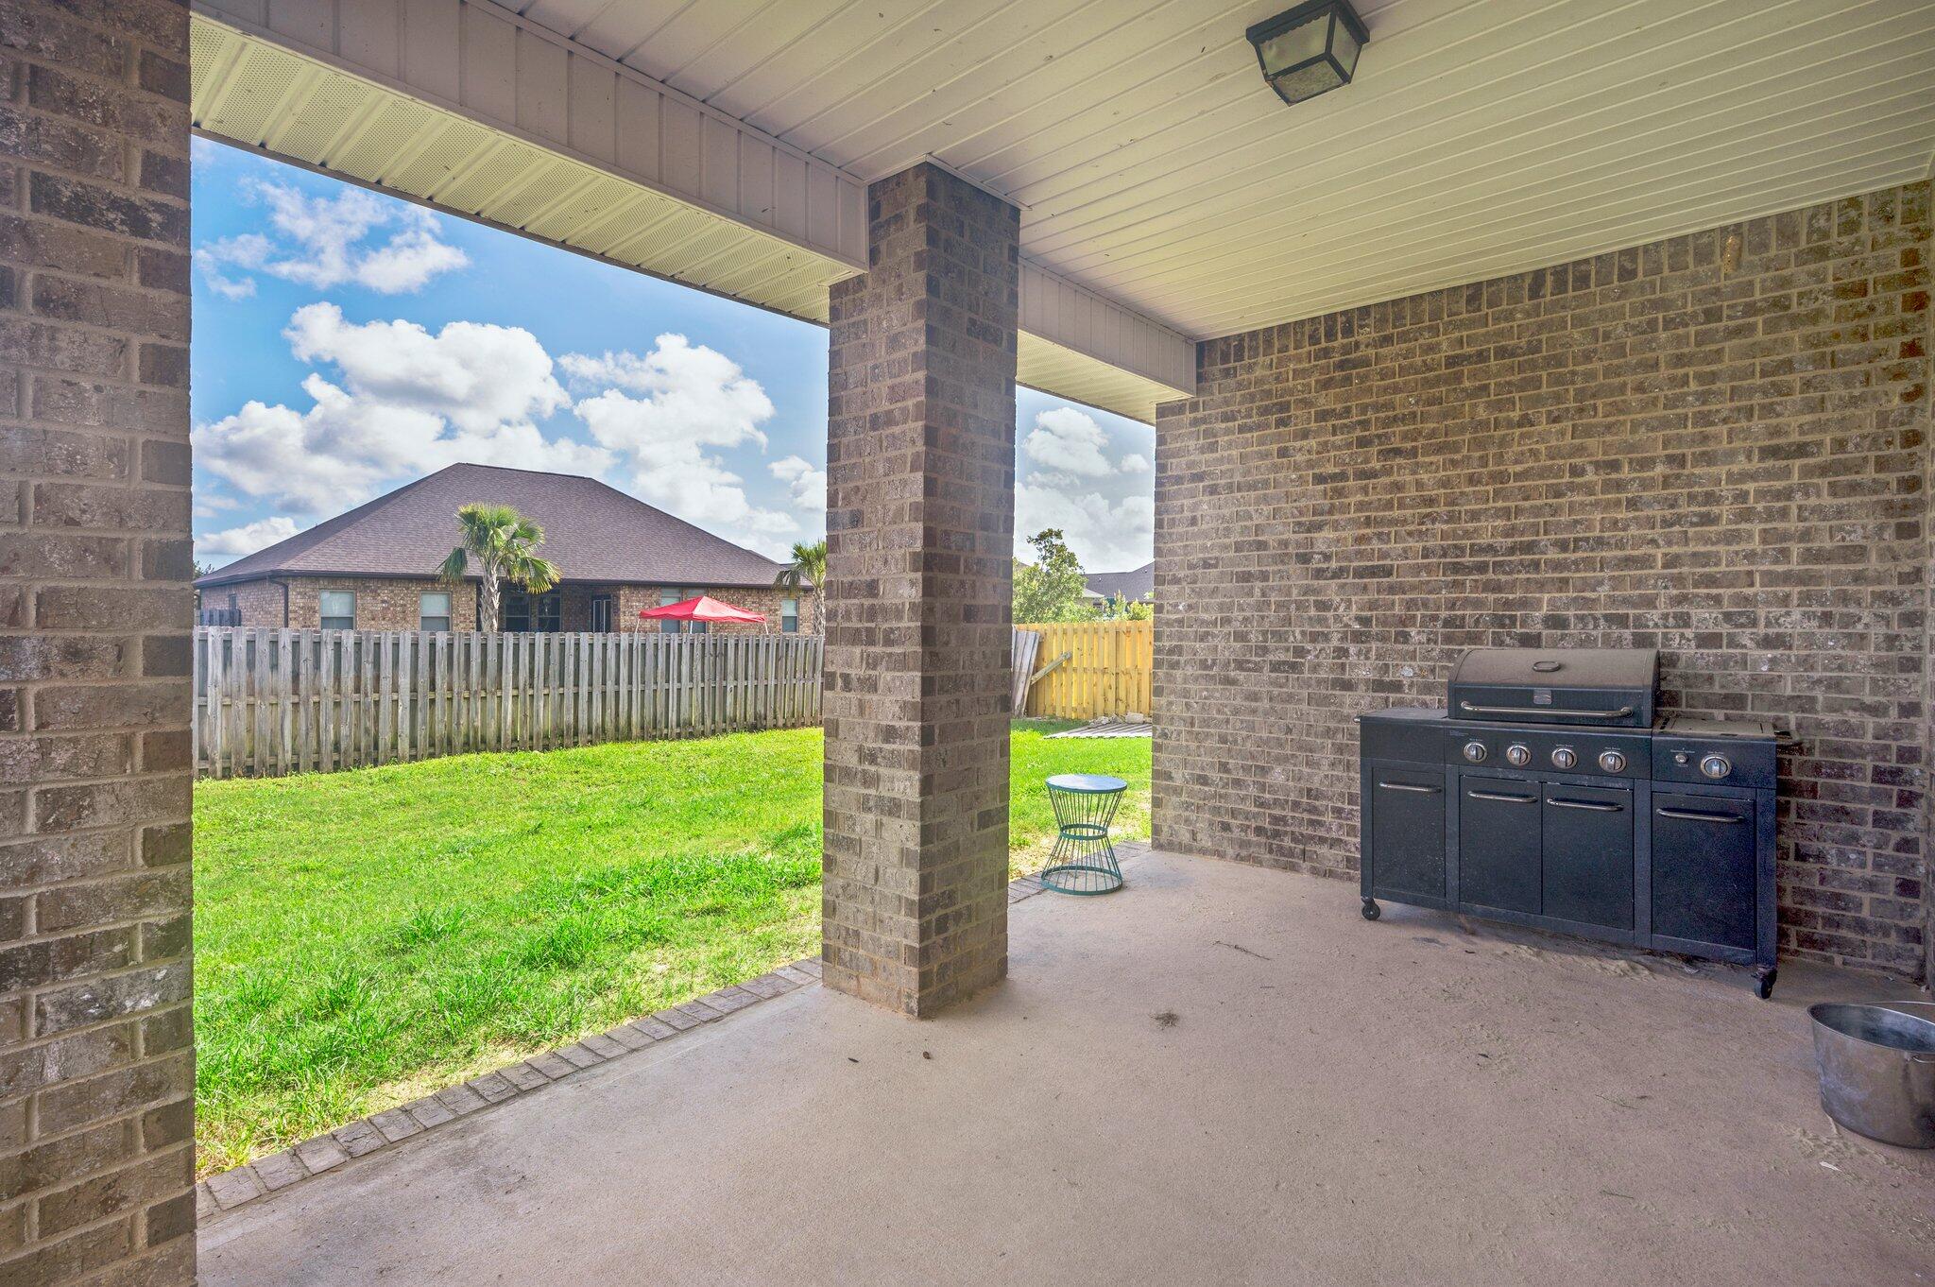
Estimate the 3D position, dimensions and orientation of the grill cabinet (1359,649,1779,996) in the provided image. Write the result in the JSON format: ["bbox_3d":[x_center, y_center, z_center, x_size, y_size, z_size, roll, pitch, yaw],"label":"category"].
[{"bbox_3d":[2.436,0.638,3.608,1.360,1.200,0.570,1,1,37],"label":"grill cabinet"}]

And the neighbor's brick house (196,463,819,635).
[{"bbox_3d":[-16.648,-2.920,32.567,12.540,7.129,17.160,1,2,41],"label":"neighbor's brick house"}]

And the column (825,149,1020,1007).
[{"bbox_3d":[-0.177,-0.169,3.147,0.474,2.800,0.478,1,2,40],"label":"column"}]

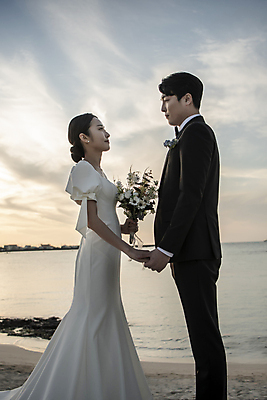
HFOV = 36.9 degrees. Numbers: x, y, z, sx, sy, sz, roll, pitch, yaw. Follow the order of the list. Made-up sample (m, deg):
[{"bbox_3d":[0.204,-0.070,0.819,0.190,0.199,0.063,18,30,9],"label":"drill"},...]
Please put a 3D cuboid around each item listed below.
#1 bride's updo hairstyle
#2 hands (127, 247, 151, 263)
[{"bbox_3d":[-0.265,-0.328,2.100,0.160,0.250,0.170,-3,-7,10],"label":"bride's updo hairstyle"},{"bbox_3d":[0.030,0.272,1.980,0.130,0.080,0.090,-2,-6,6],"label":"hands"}]

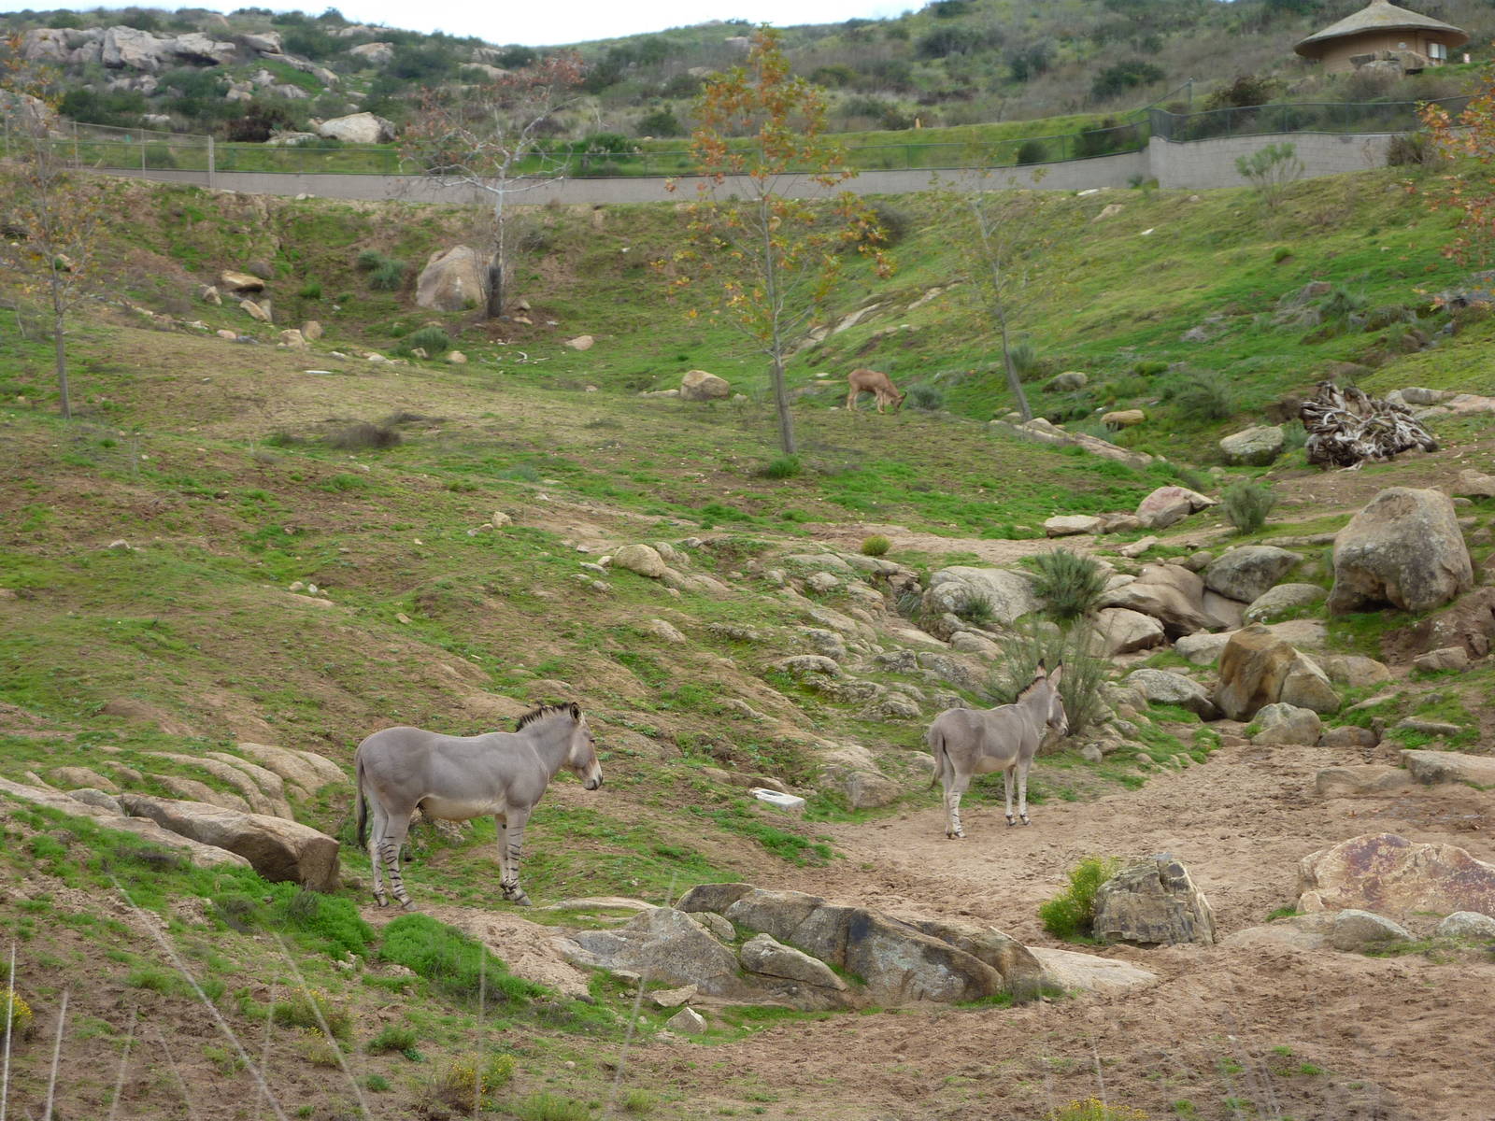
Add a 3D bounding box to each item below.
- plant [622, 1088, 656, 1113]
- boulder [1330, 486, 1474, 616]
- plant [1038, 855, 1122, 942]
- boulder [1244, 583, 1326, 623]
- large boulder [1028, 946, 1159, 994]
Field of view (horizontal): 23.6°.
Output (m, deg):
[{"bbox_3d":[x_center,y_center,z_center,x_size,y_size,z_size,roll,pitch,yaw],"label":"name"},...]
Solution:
[{"bbox_3d":[-0.449,2.248,14.900,0.145,0.090,0.140,0,-2,0],"label":"plant"},{"bbox_3d":[9.469,-0.119,52.000,2.033,1.733,1.700,-3,-4,10],"label":"boulder"},{"bbox_3d":[2.294,2.330,24.700,0.570,0.570,0.500,0,-1,0],"label":"plant"},{"bbox_3d":[7.269,0.577,48.500,1.100,0.510,0.800,-3,-1,8],"label":"boulder"},{"bbox_3d":[2.067,2.447,21.400,0.800,0.220,0.600,-3,-1,5],"label":"large boulder"}]

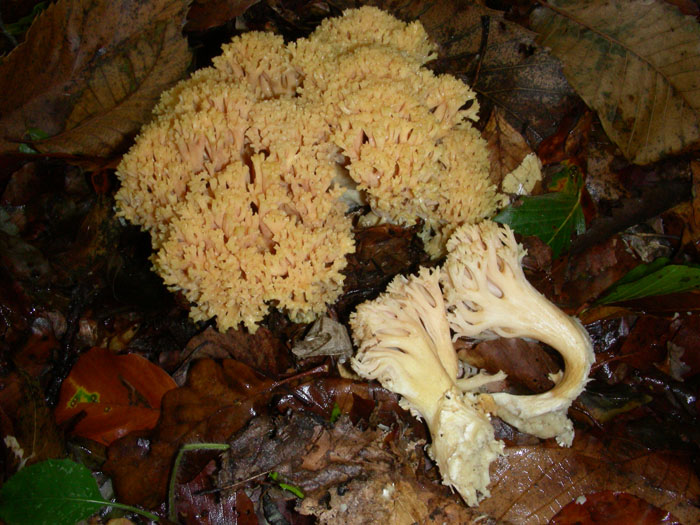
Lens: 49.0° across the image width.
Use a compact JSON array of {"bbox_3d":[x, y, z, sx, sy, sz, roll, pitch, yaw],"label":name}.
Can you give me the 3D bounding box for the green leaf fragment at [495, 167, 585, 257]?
[{"bbox_3d":[0.117,-0.035,0.445,0.047,0.014,0.068,27,62,16],"label":"green leaf fragment"}]

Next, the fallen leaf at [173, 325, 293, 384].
[{"bbox_3d":[-0.060,0.047,0.391,0.060,0.015,0.037,-4,58,-2],"label":"fallen leaf"}]

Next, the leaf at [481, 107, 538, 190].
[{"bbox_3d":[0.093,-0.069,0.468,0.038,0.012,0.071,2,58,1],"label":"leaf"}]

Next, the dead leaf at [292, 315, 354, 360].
[{"bbox_3d":[-0.014,0.040,0.398,0.032,0.015,0.026,5,58,3],"label":"dead leaf"}]

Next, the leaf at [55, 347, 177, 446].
[{"bbox_3d":[-0.114,0.065,0.380,0.058,0.014,0.052,1,58,1],"label":"leaf"}]

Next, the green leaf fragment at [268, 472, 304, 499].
[{"bbox_3d":[-0.029,0.103,0.358,0.020,0.004,0.003,29,62,17],"label":"green leaf fragment"}]

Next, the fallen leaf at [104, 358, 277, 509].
[{"bbox_3d":[-0.076,0.078,0.370,0.090,0.016,0.048,-38,65,-21],"label":"fallen leaf"}]

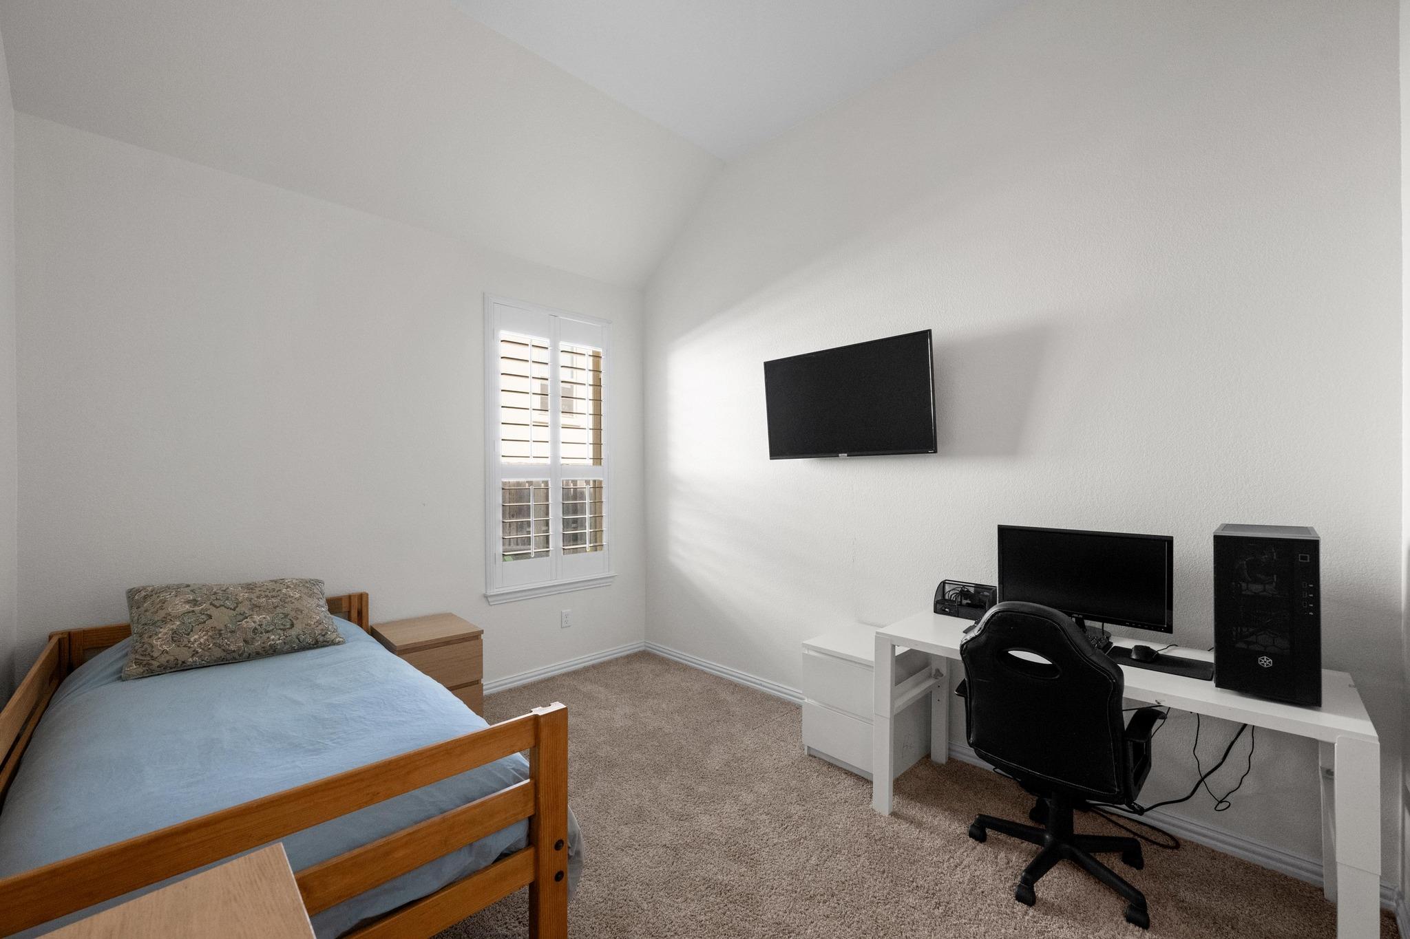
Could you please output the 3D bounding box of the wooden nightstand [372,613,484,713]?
[{"bbox_3d":[-1.441,1.099,2.848,0.400,0.550,0.480,0,0,-43],"label":"wooden nightstand"}]

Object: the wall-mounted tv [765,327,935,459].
[{"bbox_3d":[0.722,-0.344,2.836,0.075,0.557,0.966,-6,4,-45],"label":"wall-mounted tv"}]

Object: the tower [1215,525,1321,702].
[{"bbox_3d":[1.693,0.412,1.655,0.380,0.460,0.206,0,0,-44],"label":"tower"}]

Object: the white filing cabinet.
[{"bbox_3d":[0.777,1.095,2.619,0.480,0.550,0.400,0,0,-44],"label":"white filing cabinet"}]

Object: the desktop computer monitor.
[{"bbox_3d":[1.425,0.437,2.092,0.200,0.412,0.556,0,0,-44],"label":"desktop computer monitor"}]

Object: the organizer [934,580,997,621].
[{"bbox_3d":[1.155,0.580,2.425,0.135,0.132,0.215,0,0,-44],"label":"organizer"}]

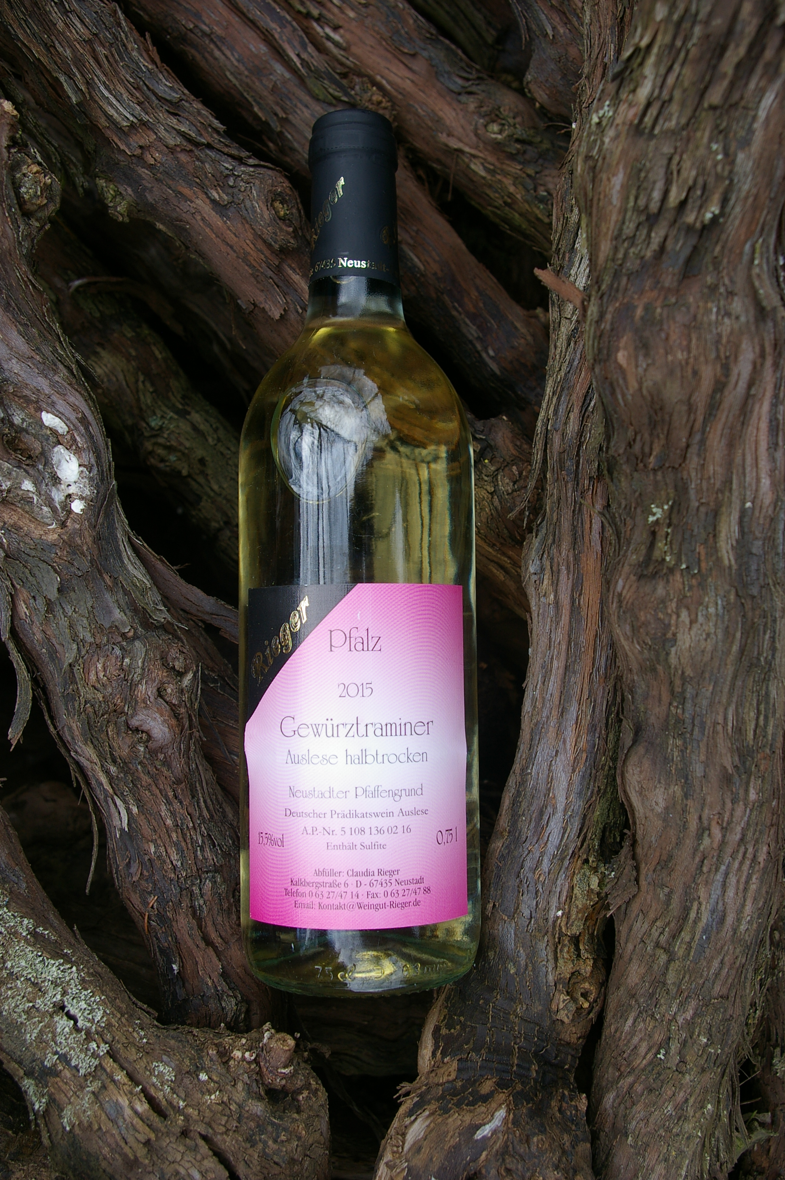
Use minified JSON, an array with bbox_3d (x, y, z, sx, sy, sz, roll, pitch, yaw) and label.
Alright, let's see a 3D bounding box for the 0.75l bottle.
[{"bbox_3d":[-0.011,-0.017,0.388,0.077,0.077,0.278,-1,87,0],"label":"0.75l bottle"}]

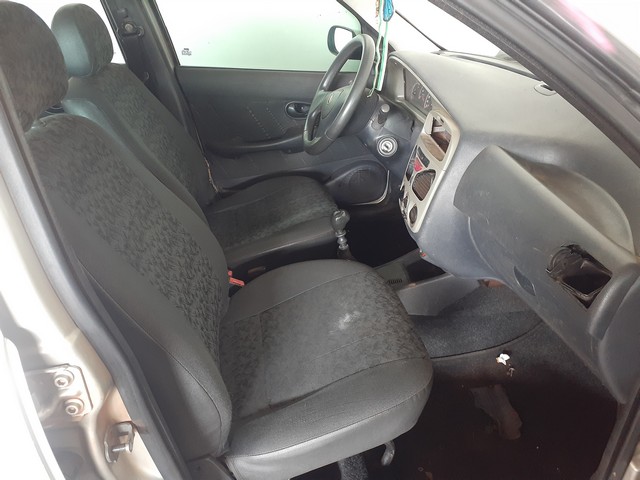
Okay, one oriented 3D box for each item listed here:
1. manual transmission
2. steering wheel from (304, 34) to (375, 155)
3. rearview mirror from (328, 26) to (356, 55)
[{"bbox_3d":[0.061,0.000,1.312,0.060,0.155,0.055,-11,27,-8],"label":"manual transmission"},{"bbox_3d":[0.062,-0.428,1.503,0.100,0.380,0.380,22,19,-21],"label":"steering wheel"},{"bbox_3d":[0.092,-0.768,1.947,0.090,0.130,0.190,-10,28,-20],"label":"rearview mirror"}]

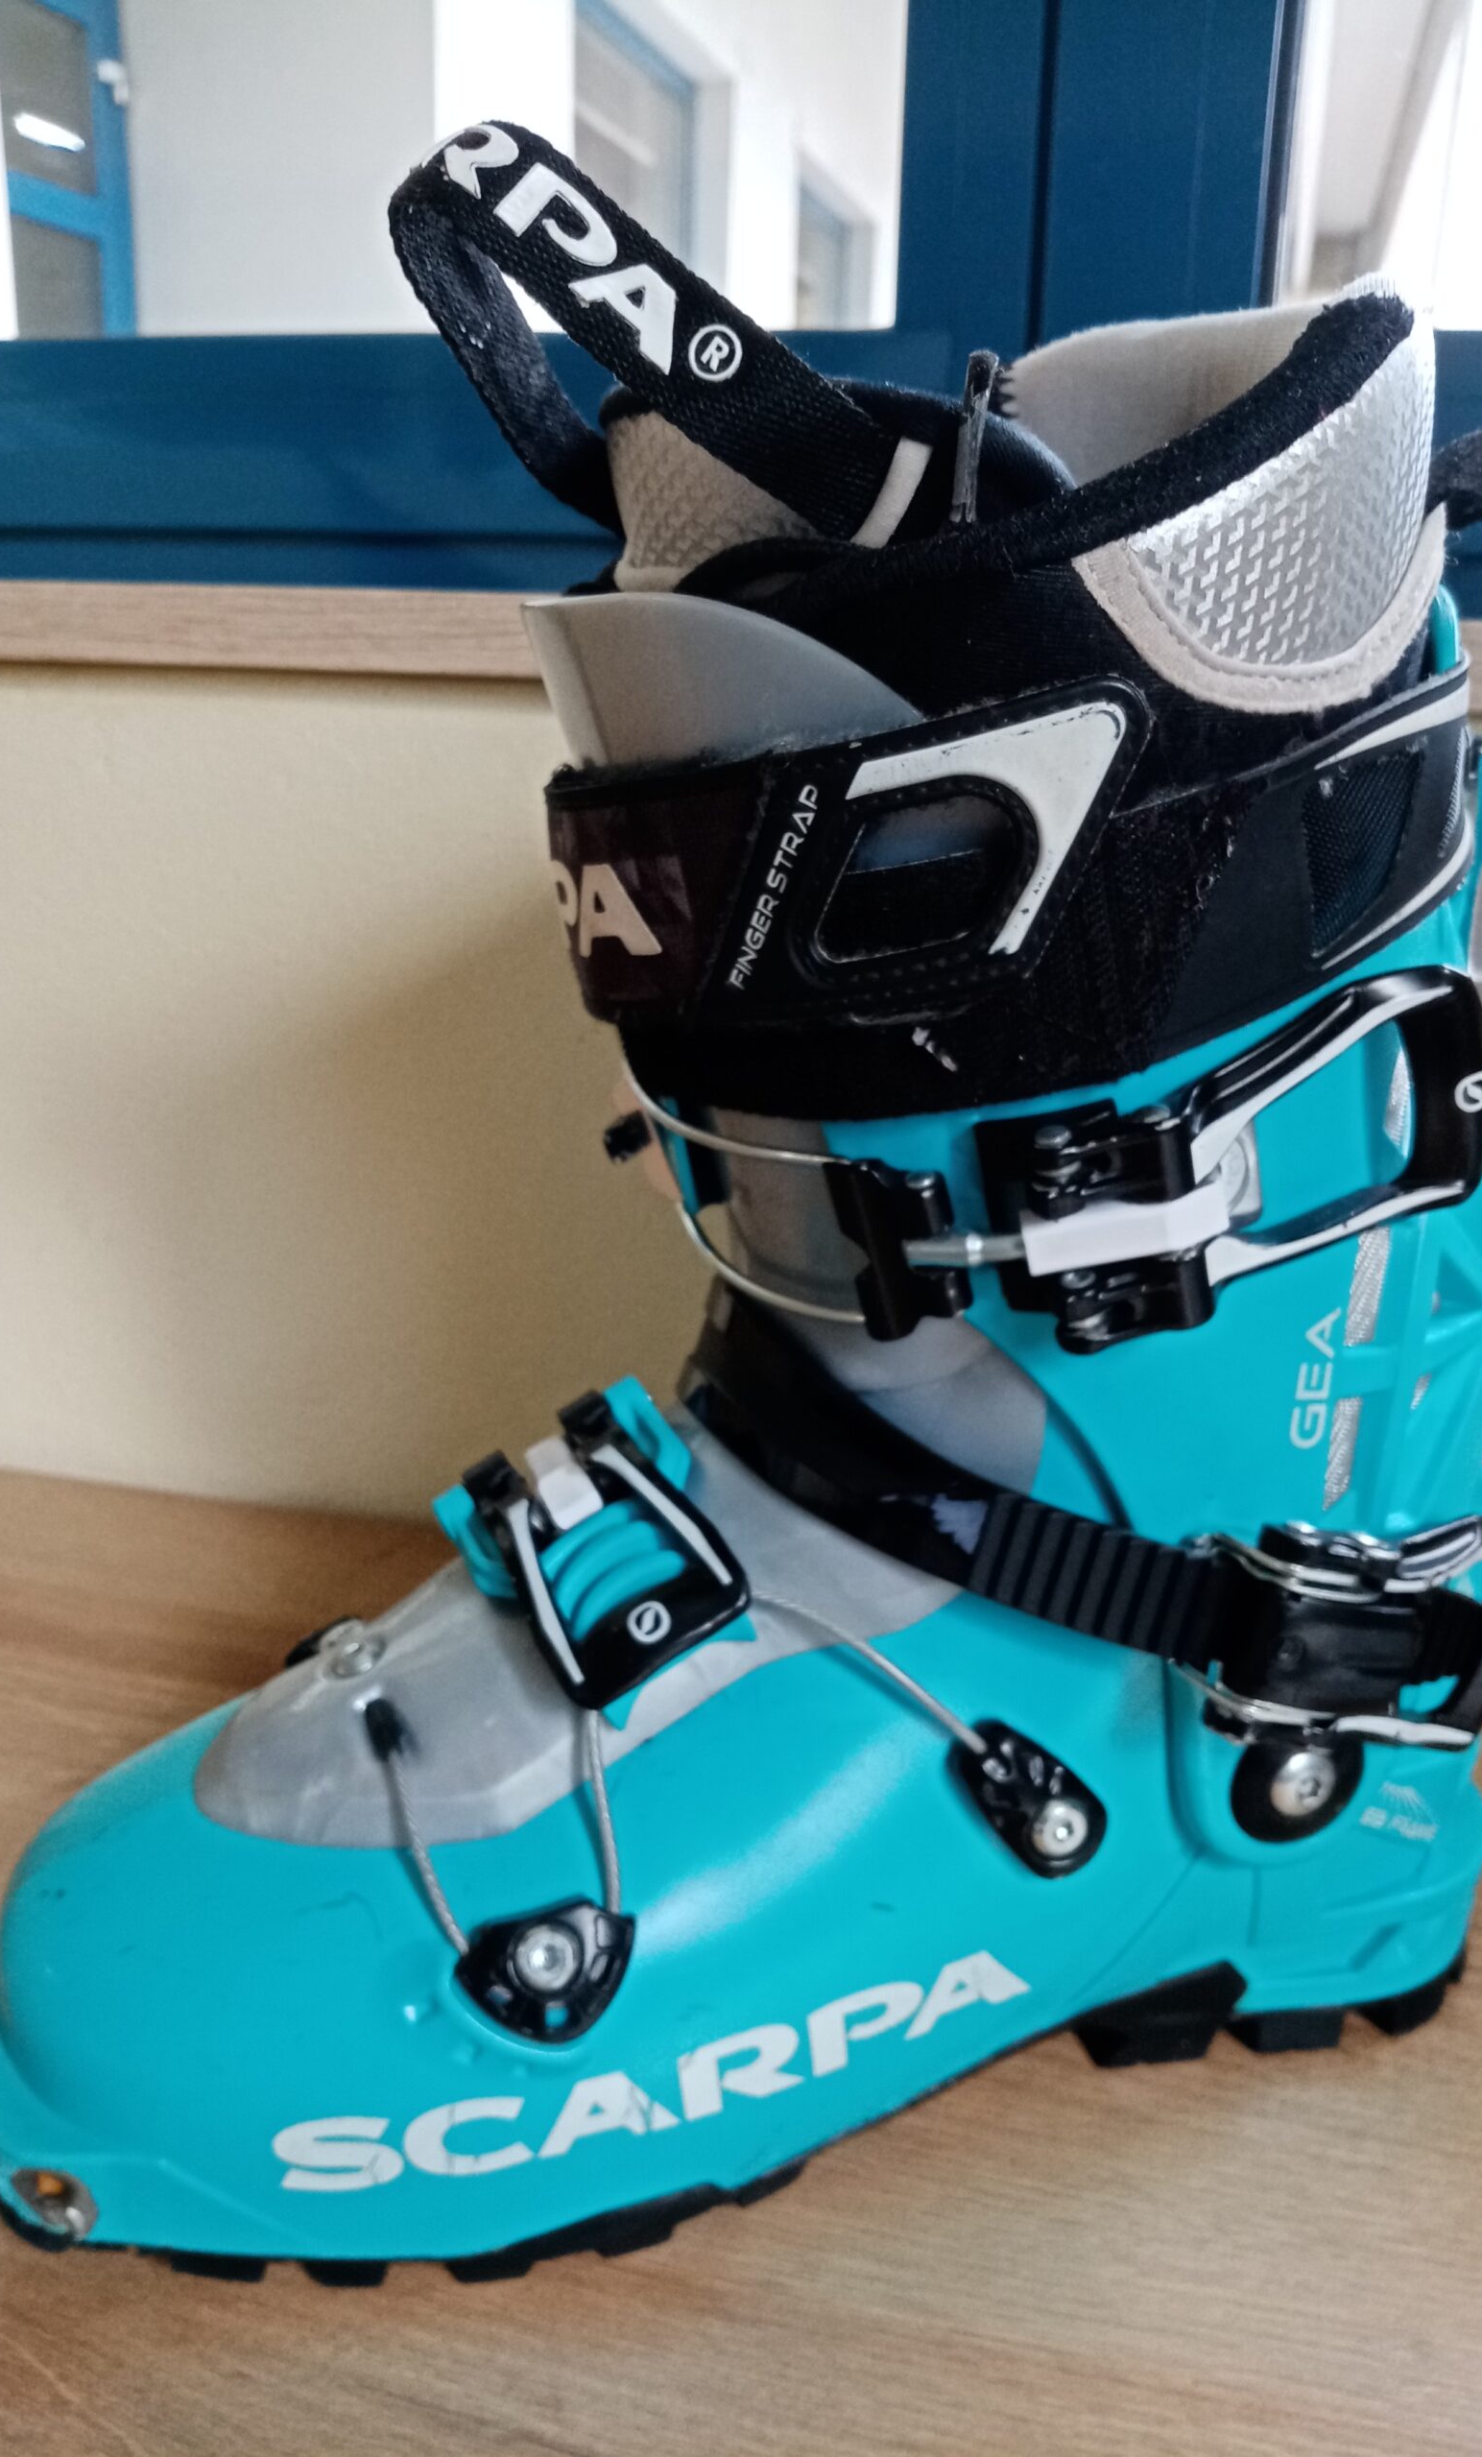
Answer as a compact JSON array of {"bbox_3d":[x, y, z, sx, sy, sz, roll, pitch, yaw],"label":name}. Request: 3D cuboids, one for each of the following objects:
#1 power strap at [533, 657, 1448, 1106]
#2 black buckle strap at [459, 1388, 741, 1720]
[{"bbox_3d":[0.040,-0.058,0.277,0.134,0.049,0.108,-13,23,-10],"label":"power strap"},{"bbox_3d":[-0.021,0.049,0.281,0.037,0.019,0.043,-33,56,-1],"label":"black buckle strap"}]

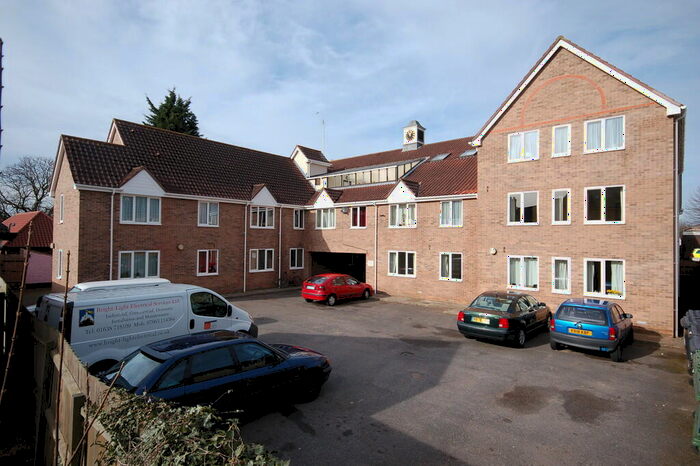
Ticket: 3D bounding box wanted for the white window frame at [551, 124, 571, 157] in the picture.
[{"bbox_3d":[8.138,-3.512,14.178,0.637,1.218,0.120,0,-1,40],"label":"white window frame"}]

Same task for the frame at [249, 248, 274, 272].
[{"bbox_3d":[-5.359,1.682,22.559,0.120,1.360,1.754,0,-1,43],"label":"frame"}]

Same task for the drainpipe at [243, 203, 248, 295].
[{"bbox_3d":[-5.849,0.824,20.779,0.120,5.033,0.100,0,-1,41],"label":"drainpipe"}]

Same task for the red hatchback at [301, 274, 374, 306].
[{"bbox_3d":[-0.533,2.741,18.917,1.700,1.420,4.130,0,-1,41],"label":"red hatchback"}]

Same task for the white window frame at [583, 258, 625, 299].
[{"bbox_3d":[9.238,1.657,13.386,1.220,1.370,0.120,0,-1,40],"label":"white window frame"}]

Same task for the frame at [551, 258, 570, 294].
[{"bbox_3d":[7.892,1.592,13.752,0.601,1.344,0.100,0,-1,41],"label":"frame"}]

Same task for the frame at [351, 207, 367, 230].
[{"bbox_3d":[0.540,-0.896,21.498,1.200,1.316,0.100,0,-1,41],"label":"frame"}]

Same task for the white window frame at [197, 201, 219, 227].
[{"bbox_3d":[-7.668,-1.002,20.076,0.120,1.357,1.195,0,-1,43],"label":"white window frame"}]

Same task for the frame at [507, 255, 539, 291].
[{"bbox_3d":[6.868,1.587,14.628,1.169,1.322,0.100,0,-1,41],"label":"frame"}]

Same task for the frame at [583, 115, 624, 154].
[{"bbox_3d":[9.279,-3.565,13.473,1.220,1.210,0.120,0,-1,40],"label":"frame"}]

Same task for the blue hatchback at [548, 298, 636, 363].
[{"bbox_3d":[7.372,2.675,11.066,1.610,1.420,3.730,0,-1,44],"label":"blue hatchback"}]

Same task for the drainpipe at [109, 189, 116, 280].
[{"bbox_3d":[-10.719,0.761,16.598,0.120,5.440,0.100,0,-1,43],"label":"drainpipe"}]

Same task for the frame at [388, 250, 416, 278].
[{"bbox_3d":[2.902,1.725,20.480,1.780,1.360,0.120,0,-1,40],"label":"frame"}]

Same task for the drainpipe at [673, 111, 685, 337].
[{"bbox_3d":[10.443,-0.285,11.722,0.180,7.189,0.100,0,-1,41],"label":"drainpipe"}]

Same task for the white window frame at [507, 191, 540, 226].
[{"bbox_3d":[7.060,-0.970,15.022,1.203,1.356,0.120,0,-1,40],"label":"white window frame"}]

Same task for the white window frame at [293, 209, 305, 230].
[{"bbox_3d":[-3.410,-0.879,24.687,0.120,1.357,0.883,0,-1,43],"label":"white window frame"}]

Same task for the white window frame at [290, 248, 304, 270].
[{"bbox_3d":[-3.533,1.747,24.808,0.120,1.360,1.200,0,-1,44],"label":"white window frame"}]

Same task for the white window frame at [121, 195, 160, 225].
[{"bbox_3d":[-9.941,-1.067,17.615,0.120,1.357,1.789,0,-1,43],"label":"white window frame"}]

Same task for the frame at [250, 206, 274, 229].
[{"bbox_3d":[-5.337,-0.935,22.601,0.120,1.357,1.763,0,-1,43],"label":"frame"}]

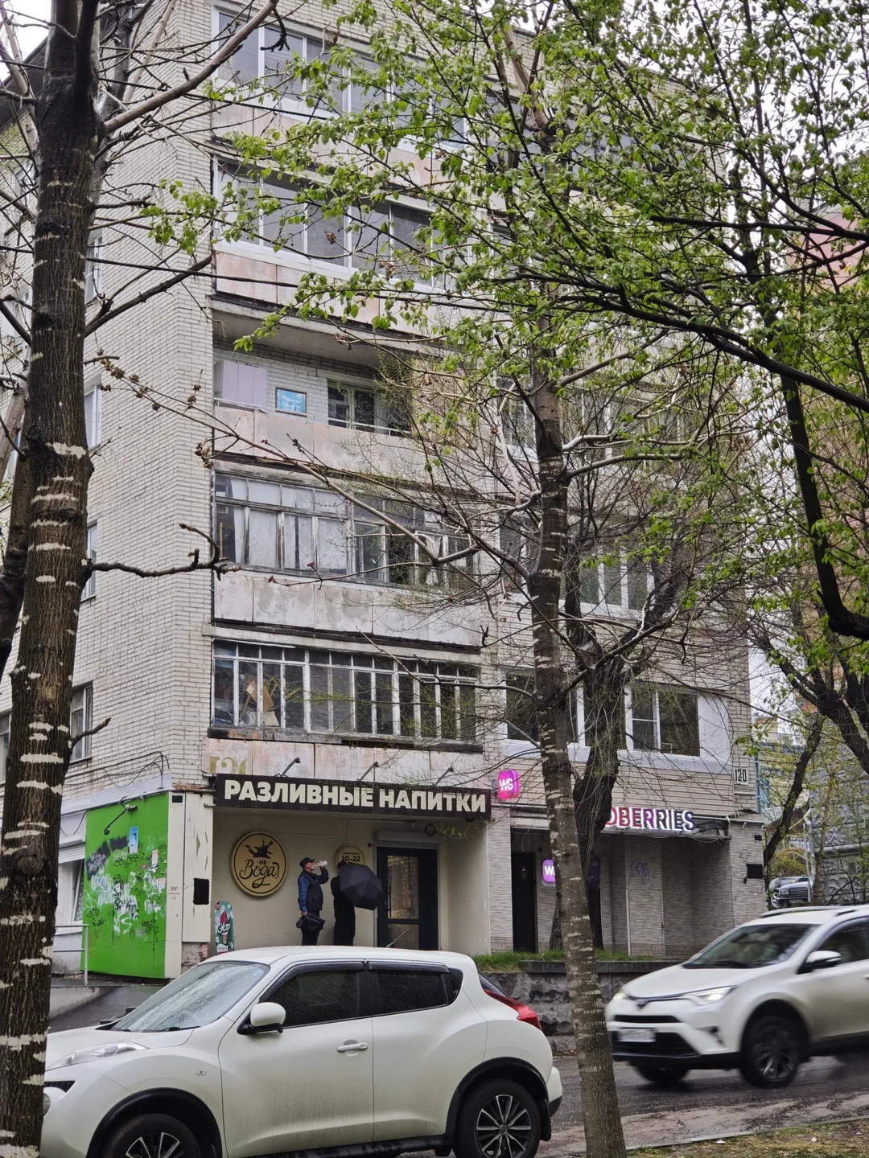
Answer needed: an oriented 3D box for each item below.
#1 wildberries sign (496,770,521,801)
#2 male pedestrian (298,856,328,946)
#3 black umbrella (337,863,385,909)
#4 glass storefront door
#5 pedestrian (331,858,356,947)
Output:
[{"bbox_3d":[1.305,3.576,34.786,0.160,0.520,0.480,7,-15,-33],"label":"wildberries sign"},{"bbox_3d":[-2.023,5.515,33.287,0.480,1.780,0.520,-4,-13,15],"label":"male pedestrian"},{"bbox_3d":[-1.255,5.105,33.288,0.900,0.900,0.560,7,-33,-31],"label":"black umbrella"},{"bbox_3d":[-0.467,5.728,35.016,1.280,2.070,0.100,7,-15,-33],"label":"glass storefront door"},{"bbox_3d":[-1.485,5.594,33.575,0.520,1.730,0.420,7,-15,-31],"label":"pedestrian"}]

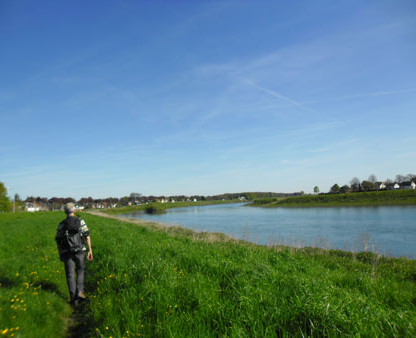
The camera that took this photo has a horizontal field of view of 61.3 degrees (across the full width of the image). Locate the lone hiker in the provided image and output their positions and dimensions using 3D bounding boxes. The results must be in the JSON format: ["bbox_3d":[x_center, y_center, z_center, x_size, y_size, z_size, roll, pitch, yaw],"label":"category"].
[{"bbox_3d":[-2.357,1.478,6.200,0.650,1.740,0.600,-1,-5,-17],"label":"lone hiker"}]

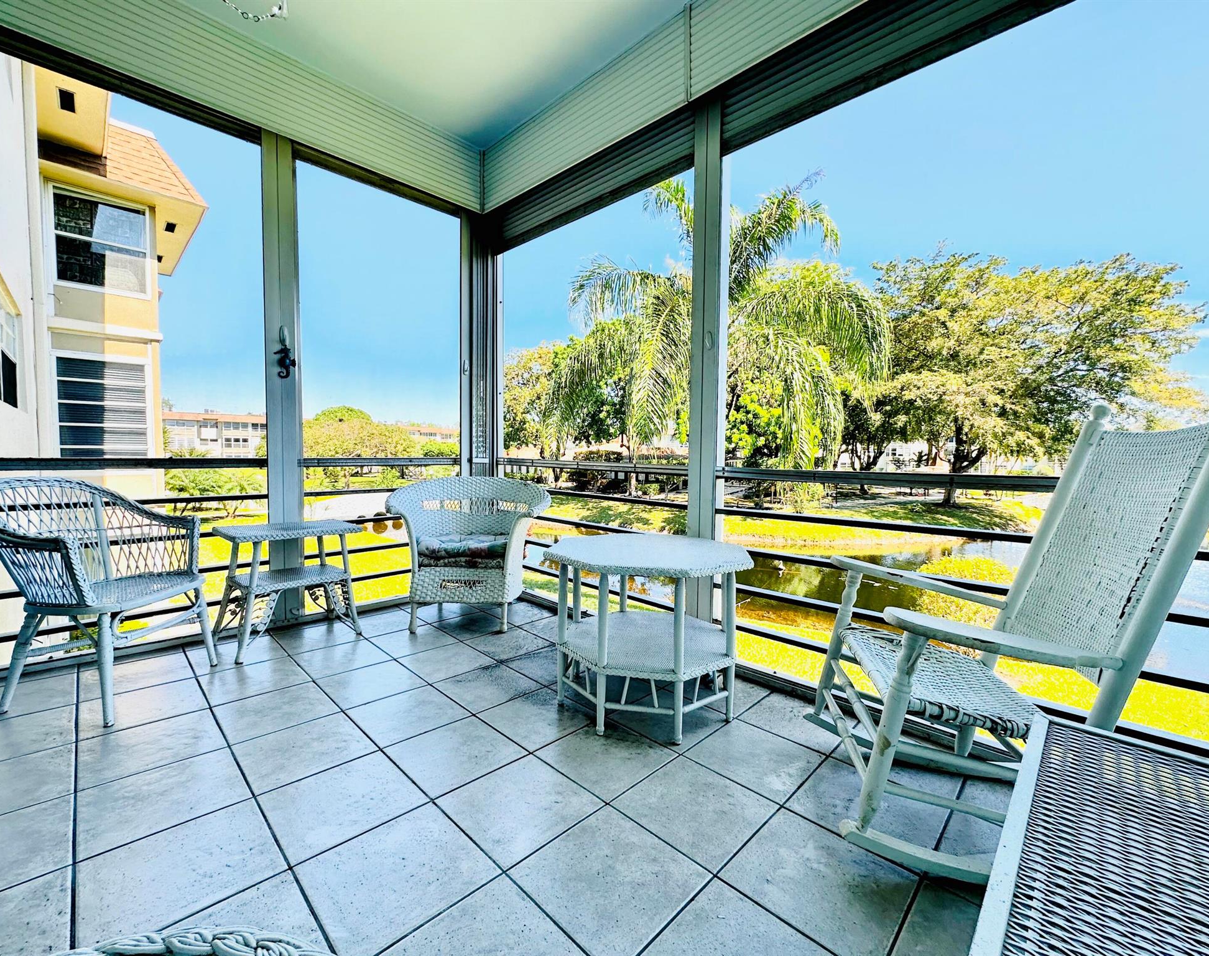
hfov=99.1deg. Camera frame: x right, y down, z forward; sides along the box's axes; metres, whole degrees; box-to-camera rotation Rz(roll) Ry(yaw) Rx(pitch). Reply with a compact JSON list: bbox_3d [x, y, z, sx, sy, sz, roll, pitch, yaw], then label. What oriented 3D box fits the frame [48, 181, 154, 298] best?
[{"bbox_3d":[-7.578,-3.530,7.791,0.100,1.420,1.077,3,4,44],"label":"frame"}]

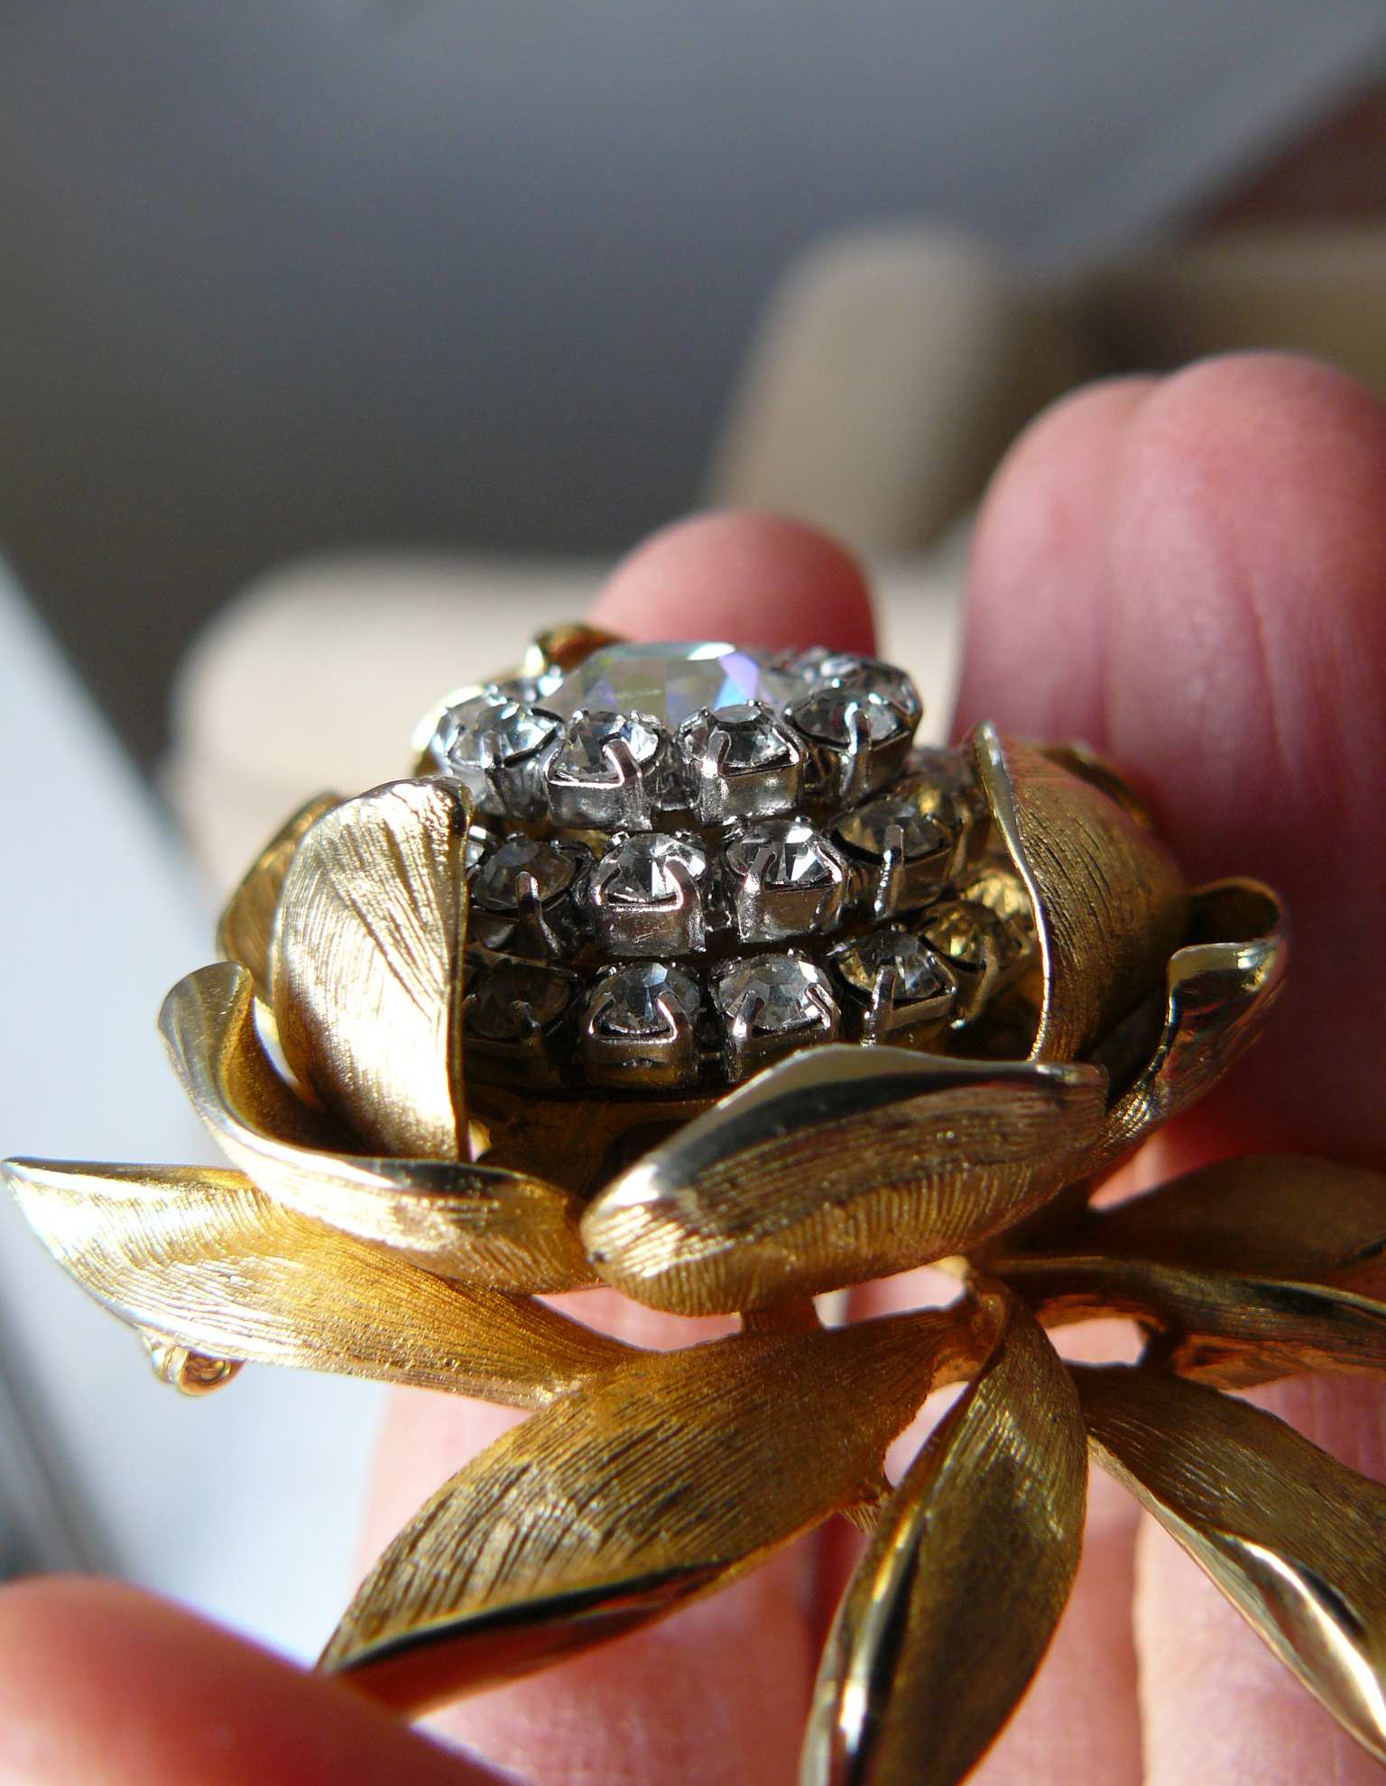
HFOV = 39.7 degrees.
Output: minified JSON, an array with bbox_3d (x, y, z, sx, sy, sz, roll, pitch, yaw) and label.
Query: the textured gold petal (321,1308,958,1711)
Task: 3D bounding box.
[{"bbox_3d":[-0.001,0.023,0.077,0.030,0.004,0.011,-22,43,-30],"label":"textured gold petal"}]

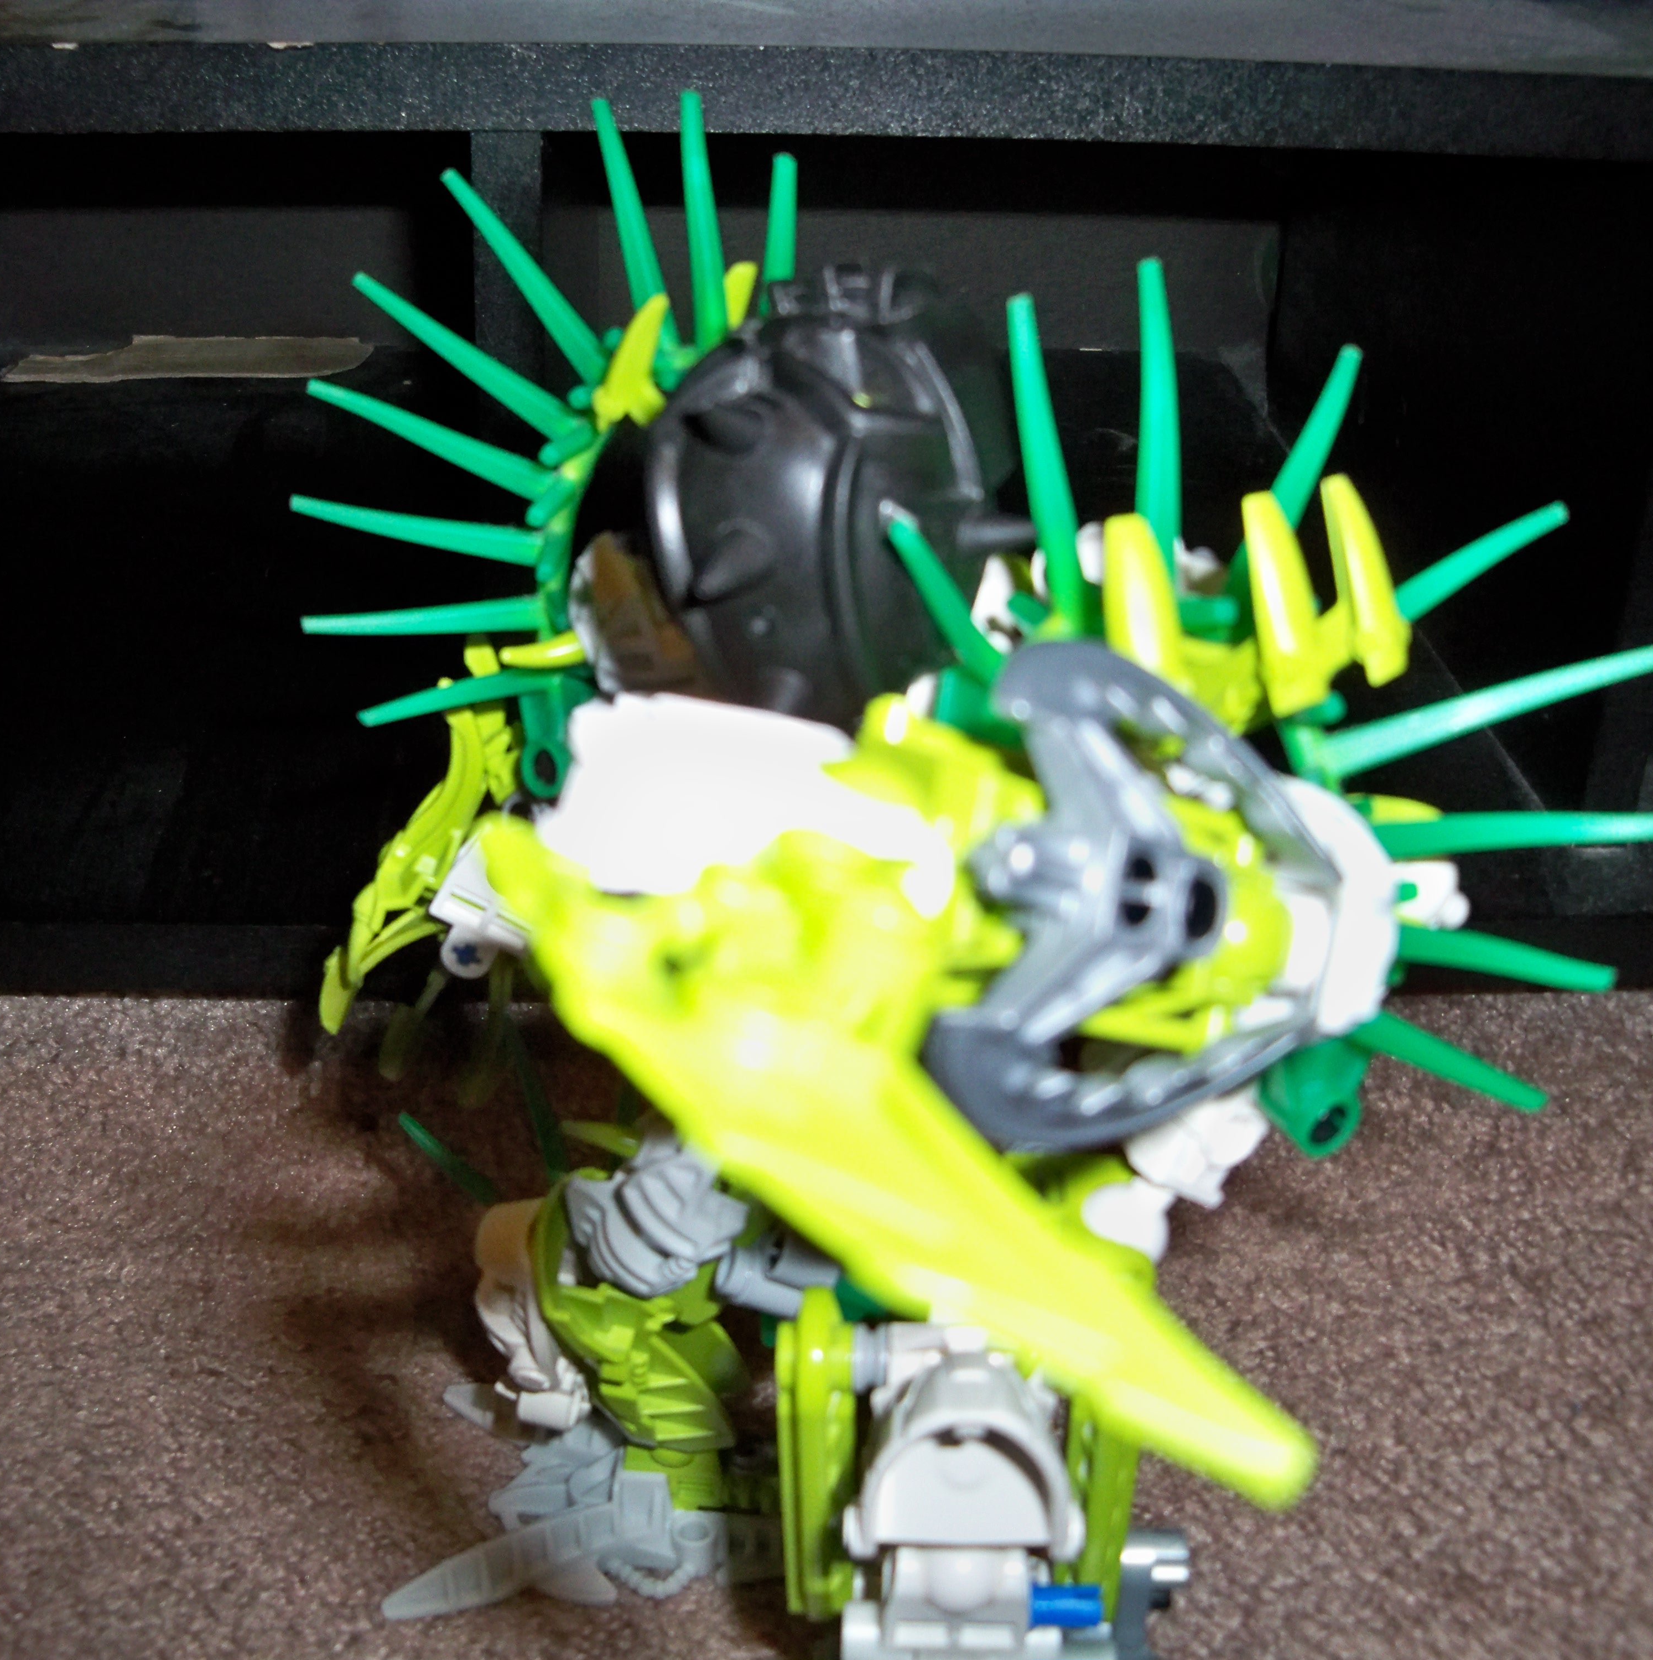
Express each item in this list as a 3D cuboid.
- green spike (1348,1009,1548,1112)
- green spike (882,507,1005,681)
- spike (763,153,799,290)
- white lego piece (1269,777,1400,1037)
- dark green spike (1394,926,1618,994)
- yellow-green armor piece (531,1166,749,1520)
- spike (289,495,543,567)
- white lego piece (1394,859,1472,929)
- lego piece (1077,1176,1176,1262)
[{"bbox_3d":[0.064,0.024,0.227,0.026,0.005,0.004,20,0,-23],"label":"green spike"},{"bbox_3d":[0.011,-0.020,0.193,0.004,0.004,0.024,-36,54,6],"label":"green spike"},{"bbox_3d":[-0.006,-0.070,0.272,0.004,0.024,0.004,5,30,0],"label":"spike"},{"bbox_3d":[0.045,0.007,0.198,0.012,0.020,0.012,1,27,-1],"label":"white lego piece"},{"bbox_3d":[0.063,0.012,0.211,0.029,0.004,0.004,10,0,-22],"label":"dark green spike"},{"bbox_3d":[-0.031,0.084,0.366,0.024,0.052,0.023,-26,29,-12],"label":"yellow-green armor piece"},{"bbox_3d":[-0.053,-0.039,0.290,0.034,0.005,0.004,11,6,5],"label":"spike"},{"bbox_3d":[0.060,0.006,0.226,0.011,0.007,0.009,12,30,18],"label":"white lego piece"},{"bbox_3d":[0.029,0.038,0.220,0.010,0.009,0.009,-10,29,-22],"label":"lego piece"}]

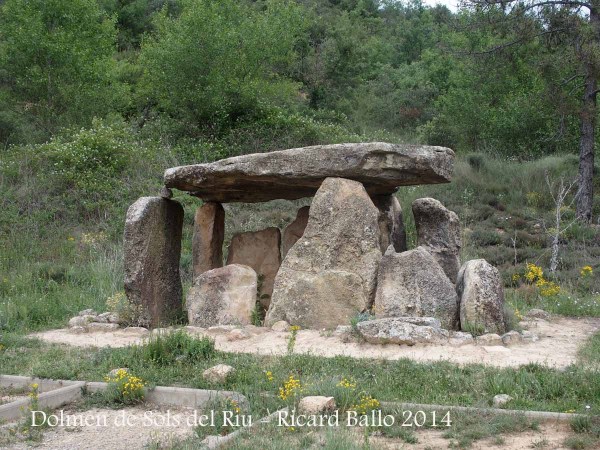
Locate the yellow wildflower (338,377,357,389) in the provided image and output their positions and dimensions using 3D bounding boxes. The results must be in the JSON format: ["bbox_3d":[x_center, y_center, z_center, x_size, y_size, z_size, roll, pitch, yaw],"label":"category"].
[{"bbox_3d":[0.397,1.345,7.400,0.170,0.110,0.150,0,0,0],"label":"yellow wildflower"}]

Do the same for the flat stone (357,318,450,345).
[{"bbox_3d":[1.302,1.333,10.900,1.170,0.260,0.650,0,0,0],"label":"flat stone"}]

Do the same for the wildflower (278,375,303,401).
[{"bbox_3d":[-0.080,1.369,7.300,0.200,0.220,0.180,0,0,0],"label":"wildflower"}]

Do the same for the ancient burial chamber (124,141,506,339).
[{"bbox_3d":[0.200,0.130,12.700,5.100,2.650,3.000,0,0,6],"label":"ancient burial chamber"}]

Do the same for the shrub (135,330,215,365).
[{"bbox_3d":[-1.365,1.337,9.500,0.880,0.330,0.600,0,0,0],"label":"shrub"}]

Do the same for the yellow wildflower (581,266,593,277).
[{"bbox_3d":[5.058,0.821,15.300,0.200,0.170,0.180,0,0,0],"label":"yellow wildflower"}]

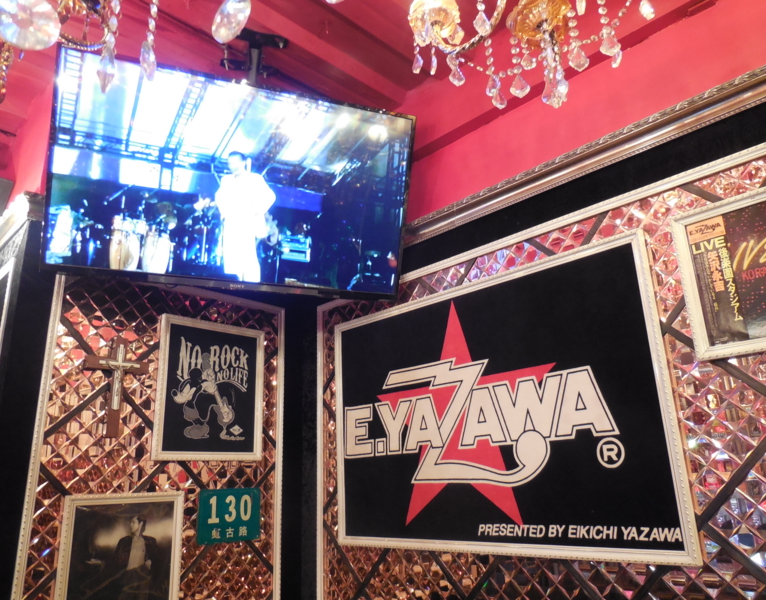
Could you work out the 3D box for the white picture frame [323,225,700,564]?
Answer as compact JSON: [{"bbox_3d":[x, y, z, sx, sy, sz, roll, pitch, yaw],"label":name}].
[{"bbox_3d":[0.268,0.355,1.838,1.194,0.792,0.030,-19,-24,42],"label":"white picture frame"}]

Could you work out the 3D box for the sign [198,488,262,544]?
[{"bbox_3d":[-0.550,0.780,2.094,0.010,0.180,0.252,-19,-24,42],"label":"sign"}]

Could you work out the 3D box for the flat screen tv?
[{"bbox_3d":[-0.385,-0.314,1.613,0.950,0.557,0.065,4,3,-20],"label":"flat screen tv"}]

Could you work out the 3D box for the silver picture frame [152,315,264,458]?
[{"bbox_3d":[-0.631,0.336,2.163,0.030,0.509,0.435,-19,-24,42],"label":"silver picture frame"}]

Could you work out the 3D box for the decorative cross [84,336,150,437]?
[{"bbox_3d":[-0.883,0.284,1.912,0.030,0.334,0.212,-19,-24,42],"label":"decorative cross"}]

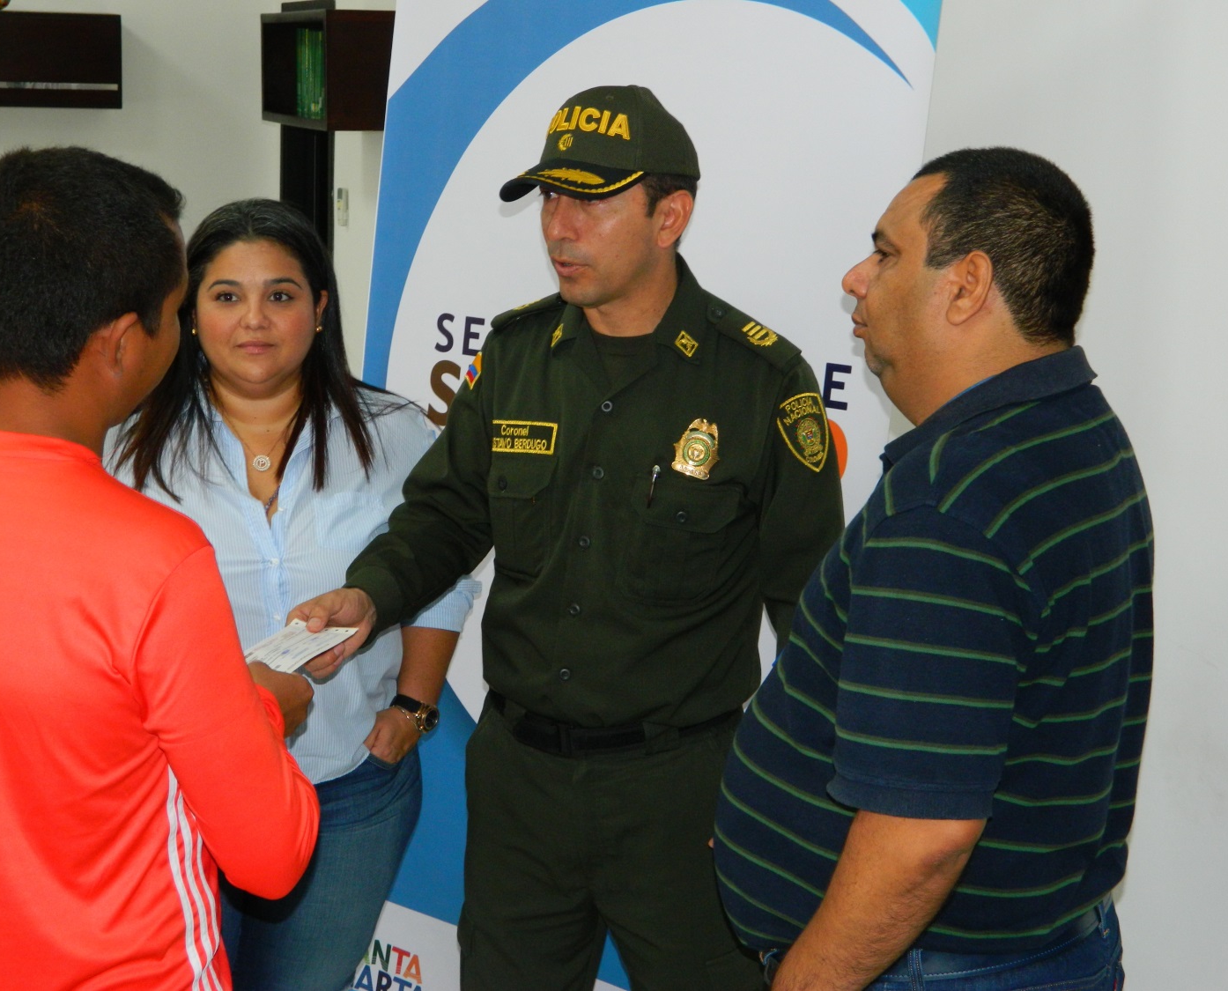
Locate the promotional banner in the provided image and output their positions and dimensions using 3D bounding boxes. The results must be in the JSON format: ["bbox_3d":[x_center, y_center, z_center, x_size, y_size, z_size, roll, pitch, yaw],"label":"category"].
[{"bbox_3d":[-0.059,0.210,3.076,0.971,1.980,0.030,11,7,40],"label":"promotional banner"}]

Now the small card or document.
[{"bbox_3d":[-0.326,0.154,2.195,0.073,0.004,0.172,6,15,17],"label":"small card or document"}]

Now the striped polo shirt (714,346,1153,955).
[{"bbox_3d":[0.319,0.167,2.172,0.420,0.615,0.530,4,12,14],"label":"striped polo shirt"}]

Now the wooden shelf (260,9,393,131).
[{"bbox_3d":[-0.762,-1.171,5.987,0.250,0.303,0.902,-3,12,-19],"label":"wooden shelf"}]

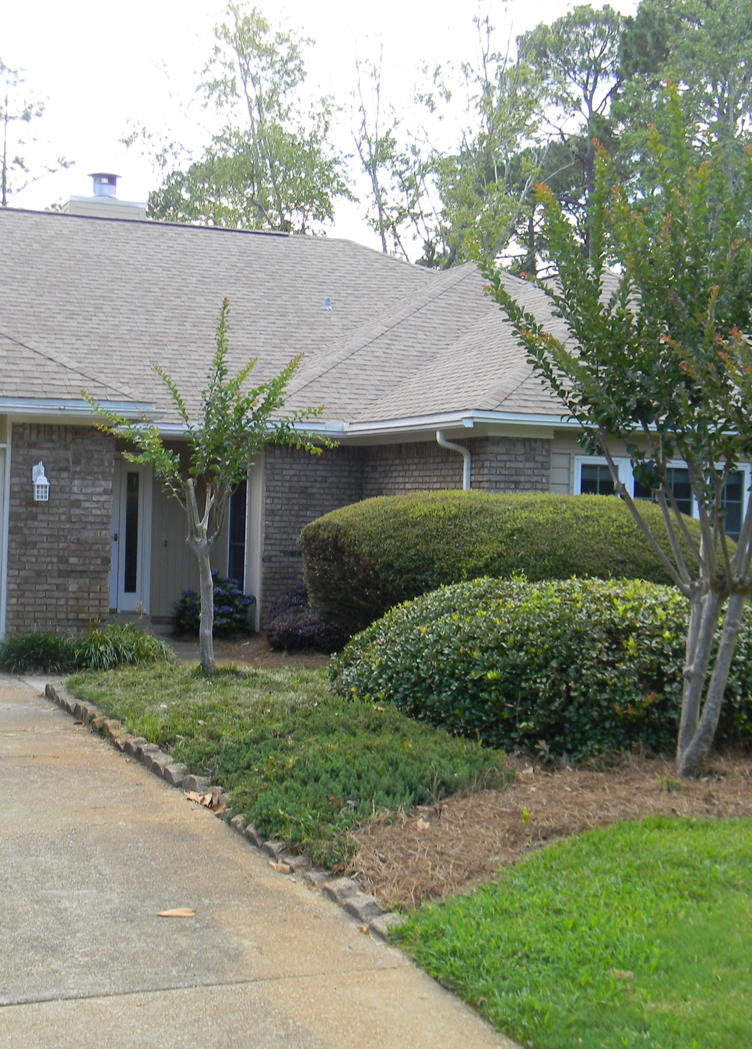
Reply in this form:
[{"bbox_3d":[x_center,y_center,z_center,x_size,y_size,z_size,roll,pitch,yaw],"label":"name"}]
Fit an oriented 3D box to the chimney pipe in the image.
[{"bbox_3d":[-4.245,-5.301,25.900,0.470,0.410,0.470,2,0,-21],"label":"chimney pipe"}]

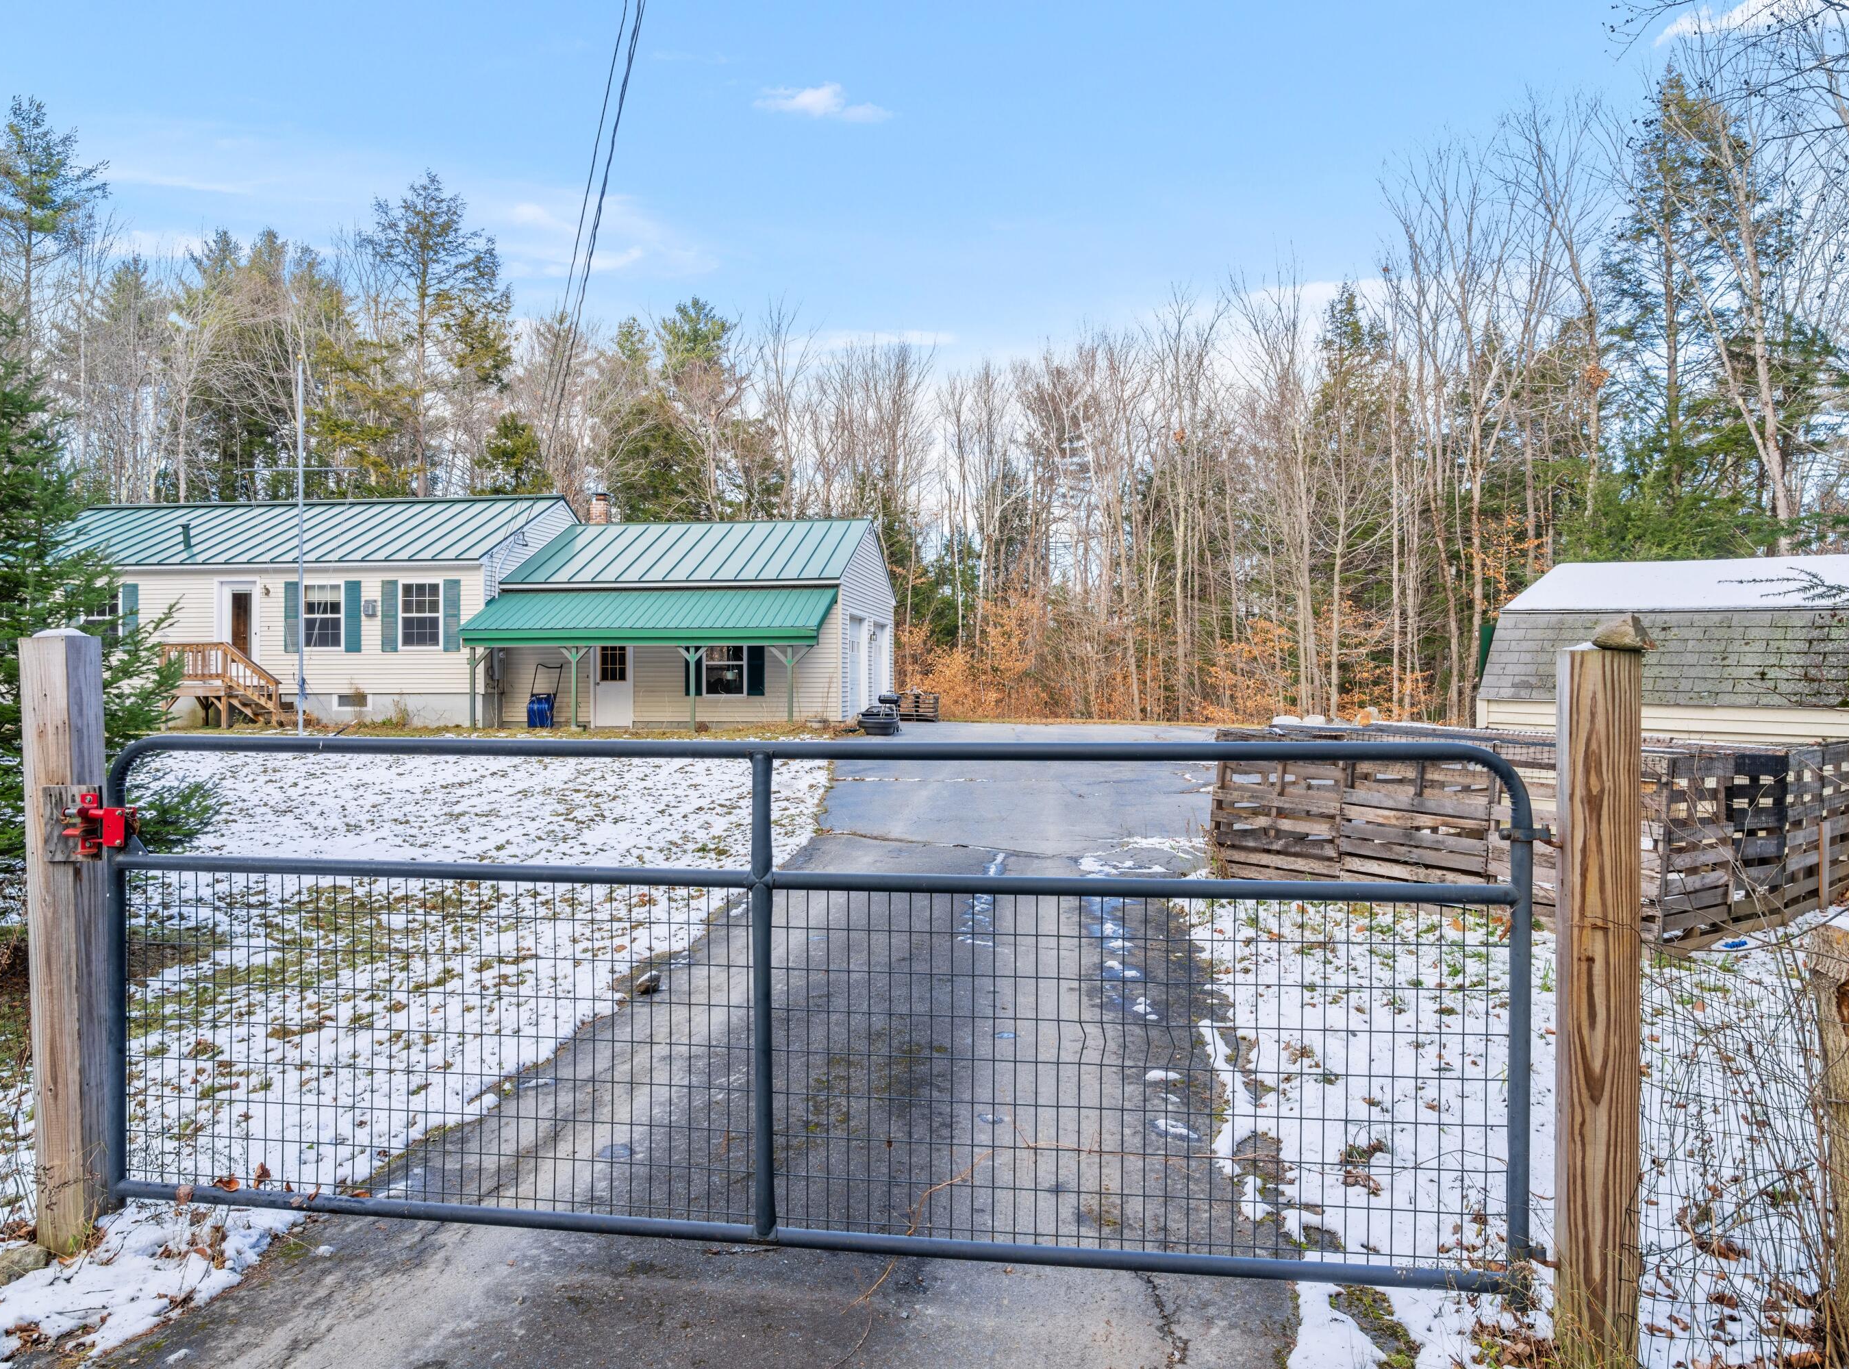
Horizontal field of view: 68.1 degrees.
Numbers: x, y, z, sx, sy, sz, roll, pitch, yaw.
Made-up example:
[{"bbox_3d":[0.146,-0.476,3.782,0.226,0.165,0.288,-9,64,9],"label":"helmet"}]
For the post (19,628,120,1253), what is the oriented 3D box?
[{"bbox_3d":[-2.420,0.710,3.880,0.138,1.700,0.138,-1,0,5],"label":"post"}]

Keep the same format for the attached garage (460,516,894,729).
[{"bbox_3d":[-4.950,-1.480,30.800,7.550,4.600,8.900,0,0,8],"label":"attached garage"}]

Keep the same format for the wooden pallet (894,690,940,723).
[{"bbox_3d":[-0.170,0.550,33.900,1.100,0.740,1.150,0,0,8],"label":"wooden pallet"}]

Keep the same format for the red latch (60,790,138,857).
[{"bbox_3d":[-2.200,0.370,3.660,0.165,0.170,0.105,0,0,7],"label":"red latch"}]

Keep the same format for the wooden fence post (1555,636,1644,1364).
[{"bbox_3d":[1.445,0.710,2.940,0.140,1.560,0.140,0,0,14],"label":"wooden fence post"}]

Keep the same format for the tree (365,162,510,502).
[{"bbox_3d":[-17.800,-8.700,50.000,5.400,19.400,5.400,0,0,0],"label":"tree"}]

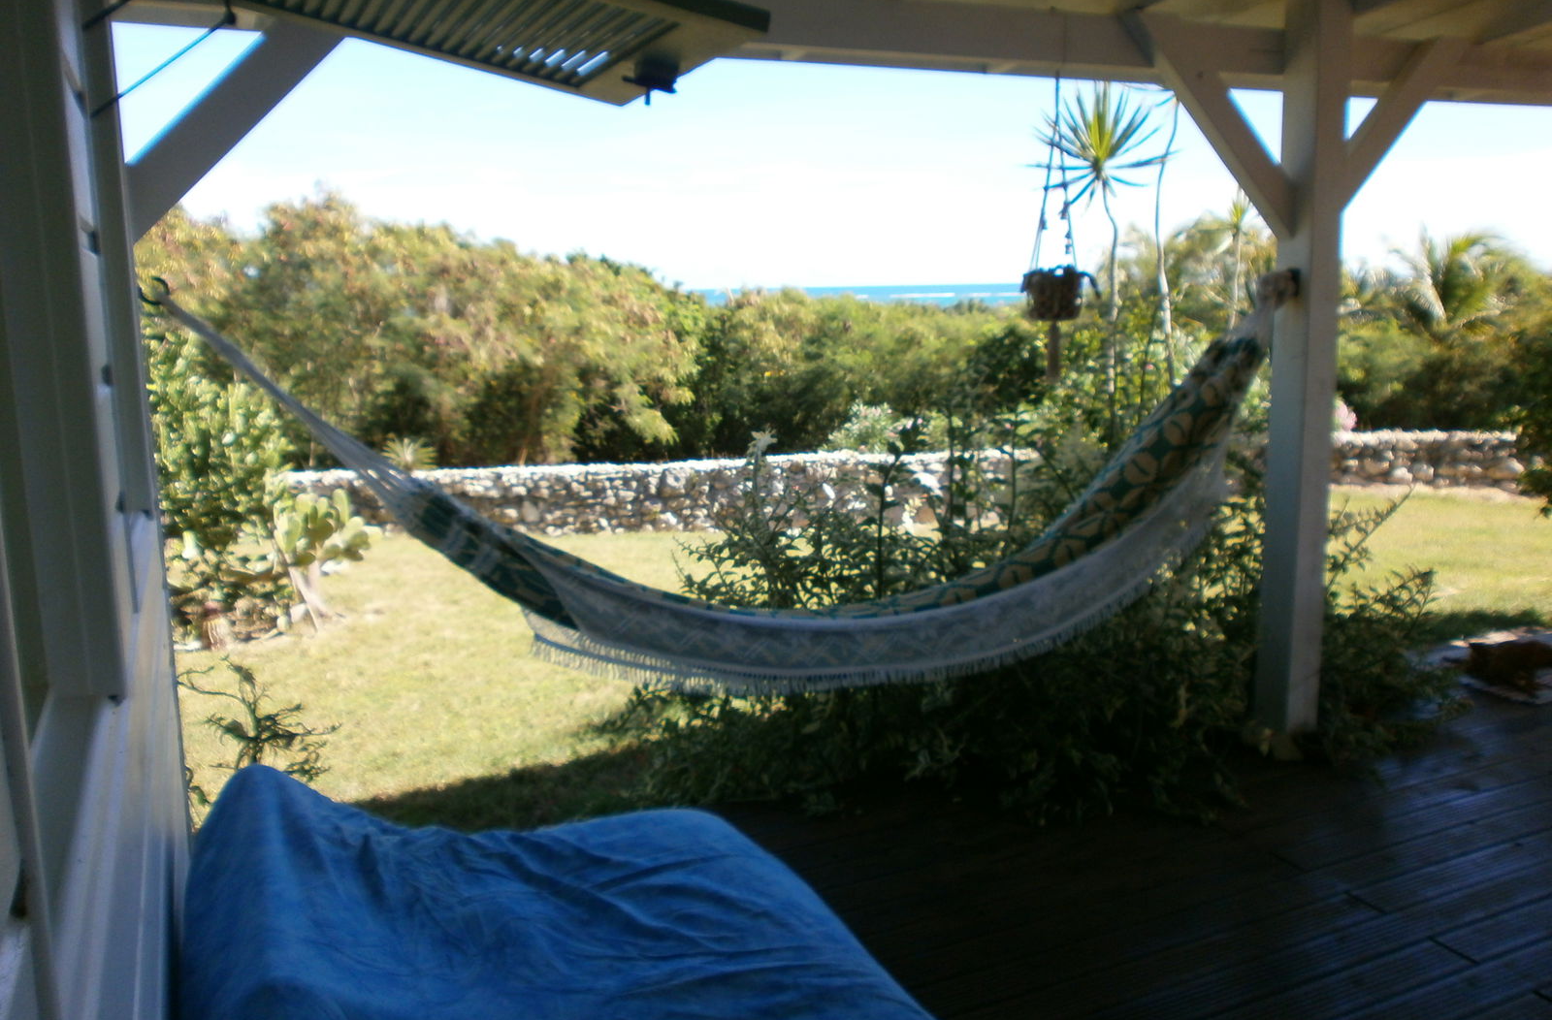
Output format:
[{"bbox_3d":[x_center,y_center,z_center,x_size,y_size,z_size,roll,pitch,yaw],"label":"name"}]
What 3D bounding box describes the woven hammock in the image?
[{"bbox_3d":[0.178,-0.072,3.515,3.450,1.200,0.450,-5,11,-23],"label":"woven hammock"}]

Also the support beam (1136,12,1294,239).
[{"bbox_3d":[1.426,-1.249,3.906,0.990,0.125,0.085,43,-9,-24],"label":"support beam"}]

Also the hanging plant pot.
[{"bbox_3d":[0.858,-0.663,3.732,0.205,0.180,0.205,-1,10,0],"label":"hanging plant pot"}]

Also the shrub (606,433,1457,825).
[{"bbox_3d":[0.845,0.283,4.312,3.000,1.300,1.250,-5,11,-23],"label":"shrub"}]

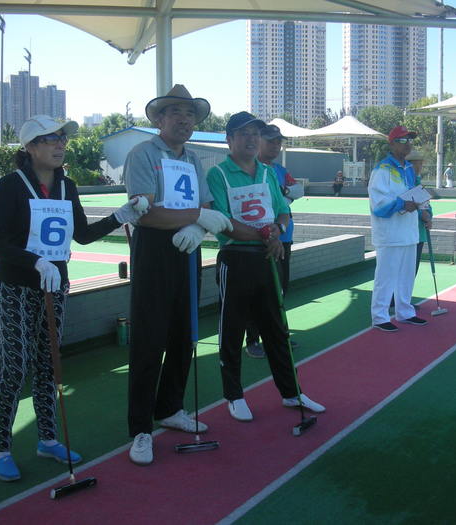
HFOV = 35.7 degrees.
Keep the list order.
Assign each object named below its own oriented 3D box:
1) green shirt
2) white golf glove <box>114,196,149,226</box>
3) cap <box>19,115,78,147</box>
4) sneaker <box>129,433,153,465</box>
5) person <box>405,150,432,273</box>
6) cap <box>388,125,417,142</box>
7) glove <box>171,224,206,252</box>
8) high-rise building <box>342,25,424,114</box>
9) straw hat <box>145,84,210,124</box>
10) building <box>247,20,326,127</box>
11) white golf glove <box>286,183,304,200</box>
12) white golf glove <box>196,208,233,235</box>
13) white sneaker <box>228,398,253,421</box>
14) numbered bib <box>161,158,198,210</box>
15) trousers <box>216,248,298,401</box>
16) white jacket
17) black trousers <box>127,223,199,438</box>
[{"bbox_3d":[0.110,-0.349,3.987,0.460,0.530,0.280,-3,8,-25],"label":"green shirt"},{"bbox_3d":[-0.434,-0.234,3.216,0.150,0.110,0.110,18,6,-6],"label":"white golf glove"},{"bbox_3d":[-0.770,-0.561,3.029,0.260,0.140,0.175,-13,0,33],"label":"cap"},{"bbox_3d":[-0.412,0.877,3.448,0.106,0.105,0.280,0,7,-2],"label":"sneaker"},{"bbox_3d":[1.778,-0.307,6.606,0.340,1.530,0.460,7,11,41],"label":"person"},{"bbox_3d":[1.547,-1.136,6.257,0.255,0.150,0.175,3,8,25],"label":"cap"},{"bbox_3d":[-0.175,-0.109,3.210,0.150,0.150,0.120,0,8,0],"label":"glove"},{"bbox_3d":[92.215,-100.332,418.793,45.000,98.000,18.000,-1,7,-8],"label":"high-rise building"},{"bbox_3d":[-0.231,-0.733,3.303,0.295,0.140,0.320,-3,-3,-20],"label":"straw hat"},{"bbox_3d":[36.719,-103.307,442.608,47.500,98.000,18.000,-1,7,-8],"label":"building"},{"bbox_3d":[0.477,-0.501,4.999,0.120,0.130,0.130,-8,11,-44],"label":"white golf glove"},{"bbox_3d":[-0.064,-0.195,3.332,0.160,0.100,0.100,25,6,6],"label":"white golf glove"},{"bbox_3d":[0.070,0.788,3.999,0.100,0.100,0.270,-2,8,-15],"label":"white sneaker"},{"bbox_3d":[-0.229,-0.356,3.362,0.205,0.260,0.035,-3,8,-24],"label":"numbered bib"},{"bbox_3d":[0.162,0.349,3.950,0.420,0.870,0.290,-4,9,-25],"label":"trousers"},{"bbox_3d":[1.480,-0.554,6.330,0.370,0.770,0.520,4,8,30],"label":"white jacket"},{"bbox_3d":[-0.312,0.334,3.474,0.350,1.020,0.300,-3,9,-22],"label":"black trousers"}]

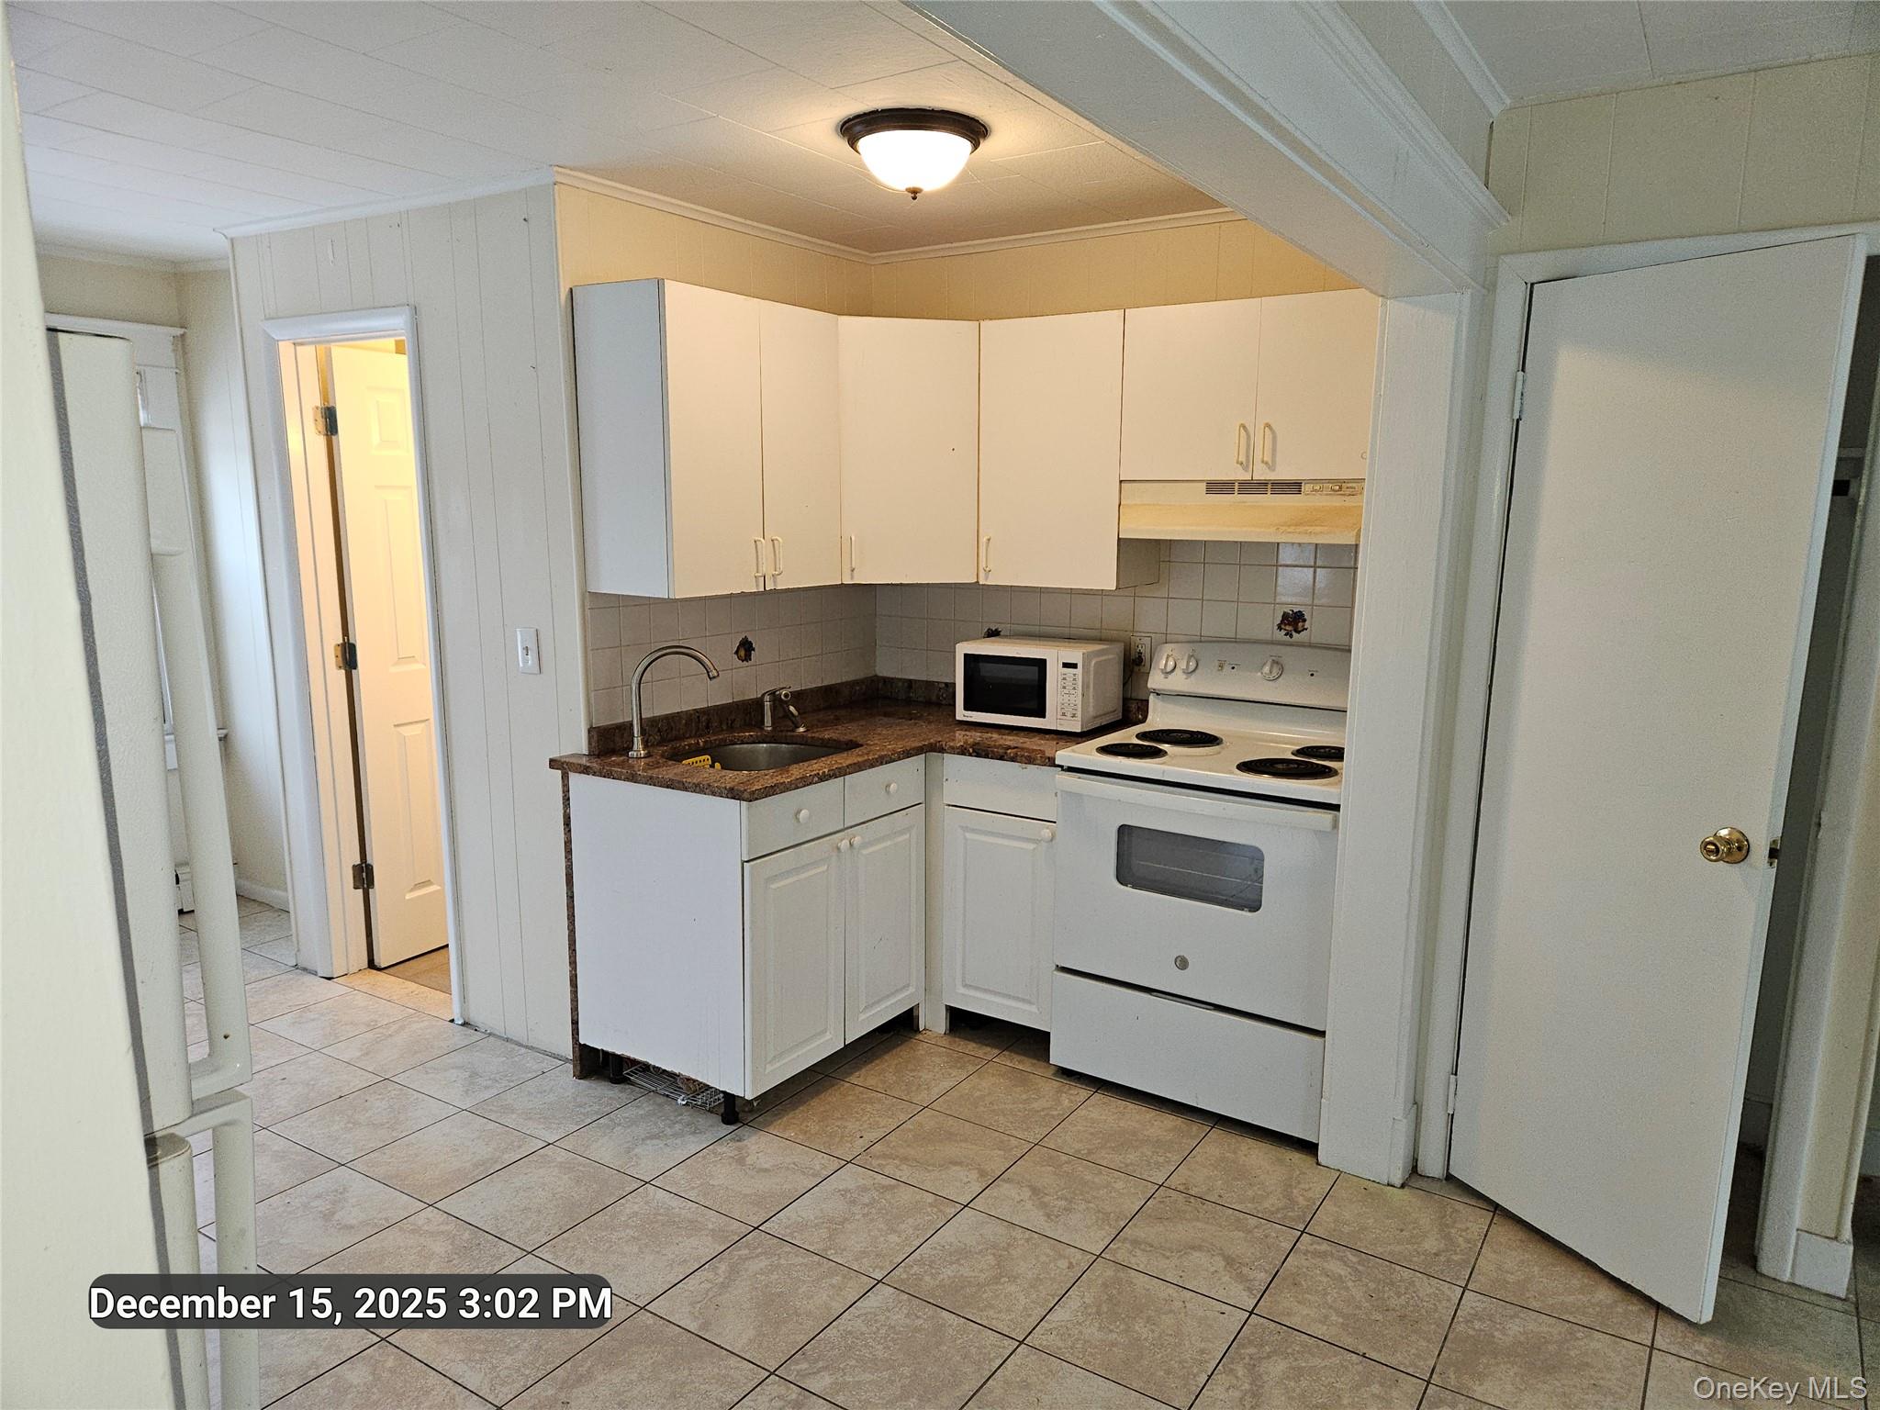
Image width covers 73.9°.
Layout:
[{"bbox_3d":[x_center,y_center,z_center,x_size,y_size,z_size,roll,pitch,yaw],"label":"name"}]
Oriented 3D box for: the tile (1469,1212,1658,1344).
[{"bbox_3d":[1.305,1.182,2.600,0.330,0.010,0.330,6,11,32],"label":"tile"}]

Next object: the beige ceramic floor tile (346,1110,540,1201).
[{"bbox_3d":[-1.207,1.108,3.079,0.332,0.010,0.332,6,11,33],"label":"beige ceramic floor tile"}]

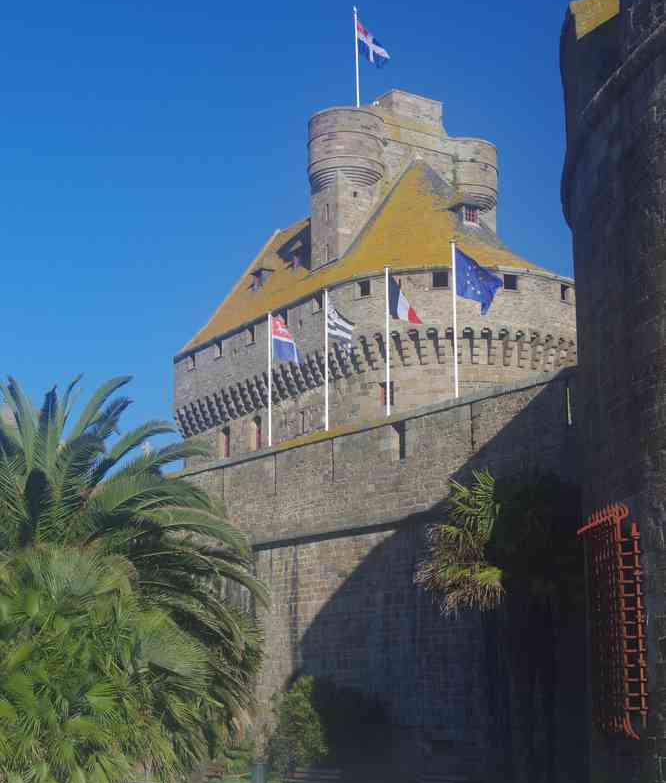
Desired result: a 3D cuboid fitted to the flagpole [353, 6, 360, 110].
[{"bbox_3d":[1.259,-17.142,74.949,0.140,6.254,0.140,0,-13,0],"label":"flagpole"}]

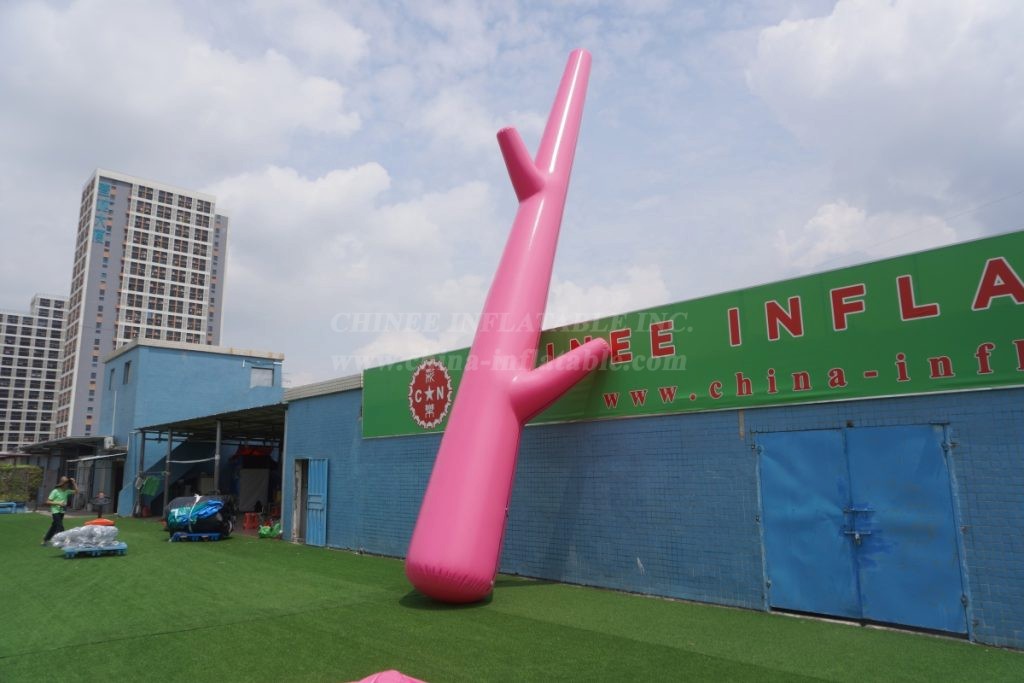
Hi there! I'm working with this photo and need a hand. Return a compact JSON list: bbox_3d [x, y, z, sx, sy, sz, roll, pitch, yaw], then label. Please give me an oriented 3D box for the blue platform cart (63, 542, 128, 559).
[{"bbox_3d":[-8.921,4.506,14.731,1.150,0.160,1.050,5,-12,-28],"label":"blue platform cart"}]

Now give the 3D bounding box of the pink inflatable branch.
[{"bbox_3d":[0.401,-0.590,9.911,2.423,8.515,1.217,19,-16,-18],"label":"pink inflatable branch"}]

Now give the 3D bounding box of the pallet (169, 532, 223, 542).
[{"bbox_3d":[-8.012,5.028,17.692,1.170,0.160,1.050,1,-10,-10],"label":"pallet"}]

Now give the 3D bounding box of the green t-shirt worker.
[{"bbox_3d":[-11.305,4.233,17.145,0.560,1.630,0.520,-2,-10,8],"label":"green t-shirt worker"}]

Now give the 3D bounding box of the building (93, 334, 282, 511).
[{"bbox_3d":[-14.791,4.106,31.203,5.971,7.000,6.228,8,-14,-42],"label":"building"}]

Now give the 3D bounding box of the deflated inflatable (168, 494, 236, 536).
[{"bbox_3d":[-8.025,4.542,17.810,1.450,0.900,1.150,1,-10,-10],"label":"deflated inflatable"}]

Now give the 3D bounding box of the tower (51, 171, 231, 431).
[{"bbox_3d":[-72.148,-1.334,136.012,26.291,56.833,16.775,8,-14,-42],"label":"tower"}]

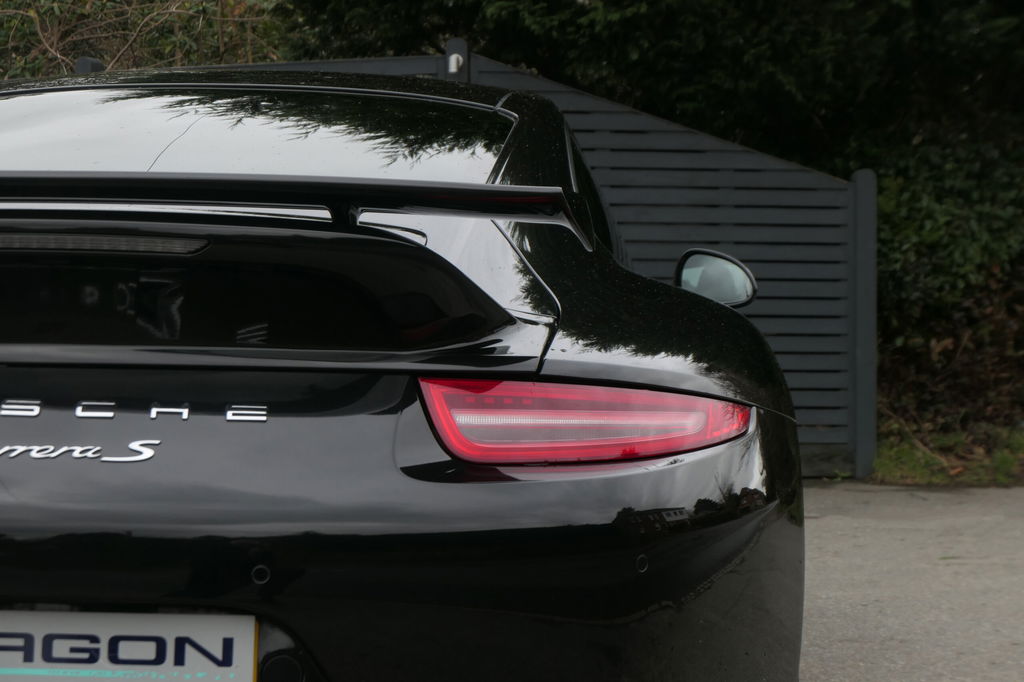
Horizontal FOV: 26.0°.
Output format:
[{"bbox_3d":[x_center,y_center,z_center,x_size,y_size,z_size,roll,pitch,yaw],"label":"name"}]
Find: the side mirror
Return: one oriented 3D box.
[{"bbox_3d":[0.438,-0.129,4.820,0.195,0.142,0.120,1,1,7],"label":"side mirror"}]

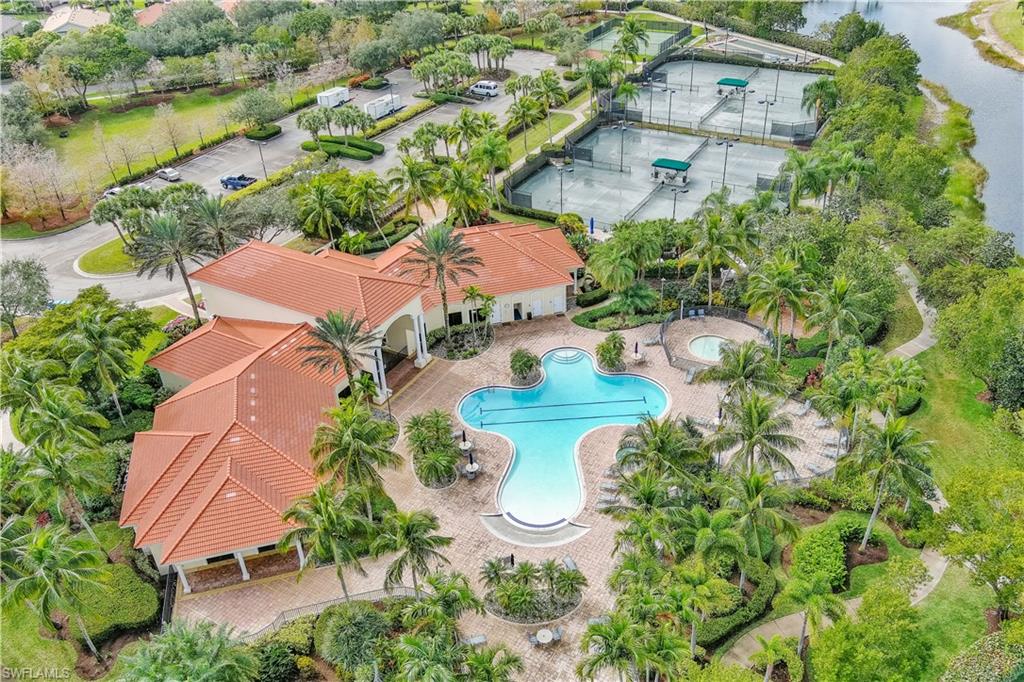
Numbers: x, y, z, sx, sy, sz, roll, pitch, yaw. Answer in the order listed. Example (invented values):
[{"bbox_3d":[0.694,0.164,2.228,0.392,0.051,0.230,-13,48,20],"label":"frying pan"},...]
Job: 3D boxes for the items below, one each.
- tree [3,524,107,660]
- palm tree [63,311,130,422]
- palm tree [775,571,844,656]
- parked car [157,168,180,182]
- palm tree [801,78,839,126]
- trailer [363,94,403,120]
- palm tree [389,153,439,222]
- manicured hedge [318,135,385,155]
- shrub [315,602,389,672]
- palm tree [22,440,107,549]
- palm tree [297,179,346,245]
[{"bbox_3d":[-27.223,16.133,50.981,6.600,11.700,6.600,-3,33,0],"label":"tree"},{"bbox_3d":[-37.803,3.009,77.068,6.406,12.548,6.214,-3,33,0],"label":"palm tree"},{"bbox_3d":[17.776,17.339,50.061,4.391,6.582,4.171,13,37,23],"label":"palm tree"},{"bbox_3d":[-52.072,-25.059,124.930,4.500,1.430,1.780,18,39,29],"label":"parked car"},{"bbox_3d":[46.837,-35.763,125.989,5.900,8.600,5.900,-3,33,0],"label":"palm tree"},{"bbox_3d":[-22.891,-41.502,146.536,2.350,2.560,6.600,16,38,26],"label":"trailer"},{"bbox_3d":[-11.932,-16.831,100.564,6.300,10.900,6.300,-3,33,0],"label":"palm tree"},{"bbox_3d":[-25.679,-31.859,133.563,13.300,0.950,3.500,16,38,26],"label":"manicured hedge"},{"bbox_3d":[-10.350,19.121,53.177,4.500,2.800,4.100,-3,33,0],"label":"shrub"},{"bbox_3d":[-30.296,11.513,57.629,6.800,11.300,6.800,-3,33,0],"label":"palm tree"},{"bbox_3d":[-24.249,-15.565,106.784,5.905,9.576,5.728,-3,33,0],"label":"palm tree"}]

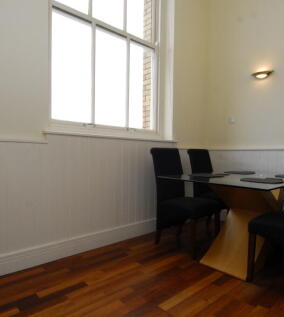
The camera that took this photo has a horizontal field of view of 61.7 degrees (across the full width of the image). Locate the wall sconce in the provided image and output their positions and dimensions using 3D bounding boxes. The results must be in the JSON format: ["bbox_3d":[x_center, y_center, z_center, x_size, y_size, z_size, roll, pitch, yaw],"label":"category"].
[{"bbox_3d":[1.551,-1.077,3.110,0.110,0.105,0.275,0,2,-41],"label":"wall sconce"}]

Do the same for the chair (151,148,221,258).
[{"bbox_3d":[0.461,0.412,2.534,0.441,1.027,0.622,0,2,-41],"label":"chair"}]

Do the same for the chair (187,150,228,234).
[{"bbox_3d":[0.953,0.409,2.968,0.441,1.027,0.617,0,2,-41],"label":"chair"}]

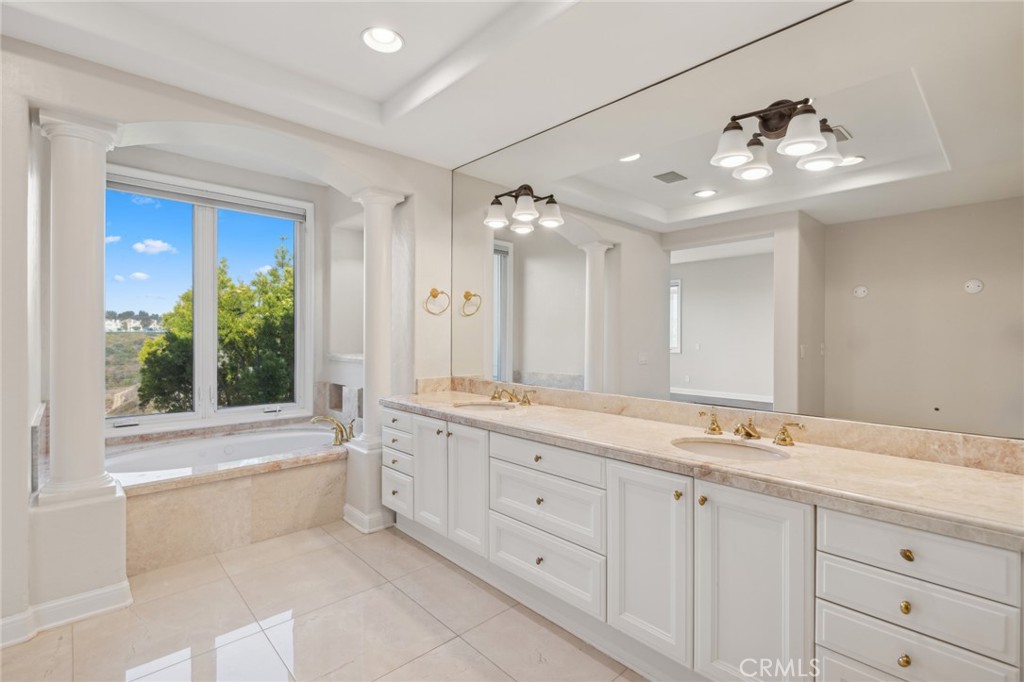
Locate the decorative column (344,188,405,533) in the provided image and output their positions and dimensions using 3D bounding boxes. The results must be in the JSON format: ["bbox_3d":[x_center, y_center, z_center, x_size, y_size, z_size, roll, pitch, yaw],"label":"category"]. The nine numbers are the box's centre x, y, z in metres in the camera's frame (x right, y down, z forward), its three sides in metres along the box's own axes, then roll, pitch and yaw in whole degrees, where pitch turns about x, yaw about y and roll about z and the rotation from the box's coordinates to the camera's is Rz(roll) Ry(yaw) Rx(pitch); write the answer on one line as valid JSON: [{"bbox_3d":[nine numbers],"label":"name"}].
[{"bbox_3d":[-0.909,0.111,3.074,0.320,2.177,0.320,0,1,-44],"label":"decorative column"}]

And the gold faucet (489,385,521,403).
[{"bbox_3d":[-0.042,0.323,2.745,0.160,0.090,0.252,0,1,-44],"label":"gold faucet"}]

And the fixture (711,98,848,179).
[{"bbox_3d":[0.950,-0.798,1.695,0.203,0.252,0.396,0,1,-44],"label":"fixture"}]

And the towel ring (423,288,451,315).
[{"bbox_3d":[-0.516,-0.282,3.164,0.178,0.182,0.074,0,1,-44],"label":"towel ring"}]

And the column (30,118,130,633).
[{"bbox_3d":[-1.957,0.116,2.070,0.314,2.177,0.320,0,1,-44],"label":"column"}]

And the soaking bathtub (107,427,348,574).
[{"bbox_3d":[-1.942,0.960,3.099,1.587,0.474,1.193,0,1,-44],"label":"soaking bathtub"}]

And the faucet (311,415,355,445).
[{"bbox_3d":[-1.304,0.630,3.303,0.277,0.194,0.314,0,0,1],"label":"faucet"}]

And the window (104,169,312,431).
[{"bbox_3d":[-2.359,-0.277,3.494,1.624,1.876,0.098,0,1,-44],"label":"window"}]

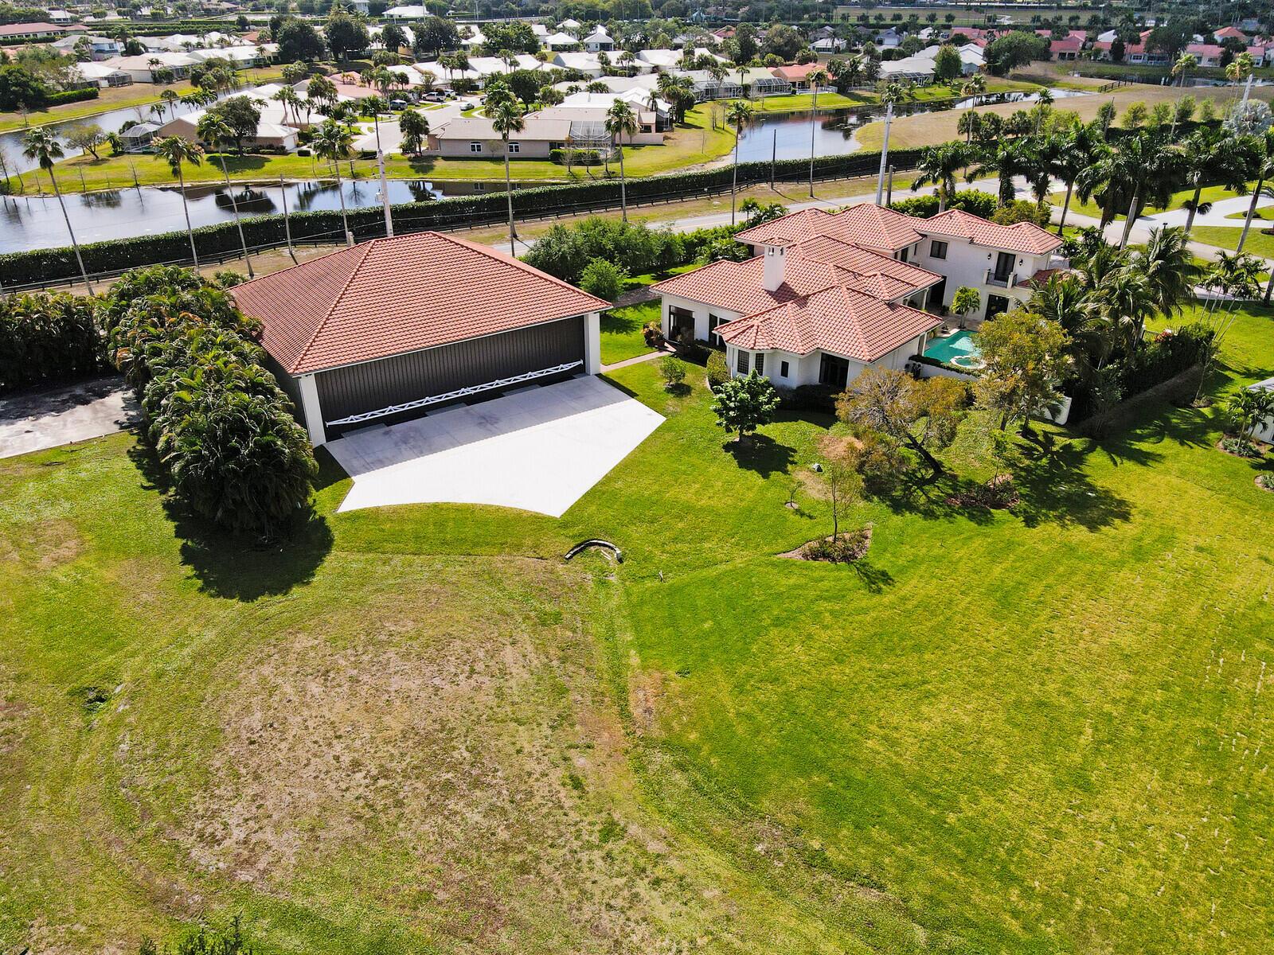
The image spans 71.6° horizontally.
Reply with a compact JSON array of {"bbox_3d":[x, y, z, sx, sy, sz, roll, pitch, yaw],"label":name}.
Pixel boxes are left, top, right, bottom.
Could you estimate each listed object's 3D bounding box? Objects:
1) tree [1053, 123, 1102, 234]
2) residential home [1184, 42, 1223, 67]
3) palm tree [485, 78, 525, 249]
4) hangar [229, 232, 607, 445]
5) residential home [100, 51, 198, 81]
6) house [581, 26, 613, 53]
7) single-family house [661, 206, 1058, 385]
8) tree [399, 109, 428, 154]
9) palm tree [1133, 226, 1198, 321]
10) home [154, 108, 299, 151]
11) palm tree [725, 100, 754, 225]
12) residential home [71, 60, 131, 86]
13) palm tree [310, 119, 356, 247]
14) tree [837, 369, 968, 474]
[{"bbox_3d":[49.281,-33.337,99.799,6.200,12.000,6.200,0,30,0],"label":"tree"},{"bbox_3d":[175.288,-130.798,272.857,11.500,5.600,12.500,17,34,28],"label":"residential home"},{"bbox_3d":[-14.161,-34.194,98.177,4.200,15.400,4.200,0,30,0],"label":"palm tree"},{"bbox_3d":[-17.160,-13.437,68.050,23.210,10.350,20.610,-18,34,-27],"label":"hangar"},{"bbox_3d":[-136.303,-115.620,248.372,22.000,5.600,26.000,6,31,10],"label":"residential home"},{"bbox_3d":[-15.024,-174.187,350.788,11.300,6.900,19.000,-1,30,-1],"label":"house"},{"bbox_3d":[18.565,-17.091,75.006,25.500,9.000,32.500,25,38,36],"label":"single-family house"},{"bbox_3d":[-36.723,-56.817,145.299,5.200,7.200,5.000,0,30,0],"label":"tree"},{"bbox_3d":[38.131,-13.177,66.435,5.400,10.400,5.400,-1,30,0],"label":"palm tree"},{"bbox_3d":[-69.620,-59.205,150.429,24.000,5.000,15.500,2,31,4],"label":"home"},{"bbox_3d":[12.530,-40.380,110.872,3.700,13.200,3.700,0,30,0],"label":"palm tree"},{"bbox_3d":[-154.859,-116.133,254.038,16.000,5.600,15.500,-5,30,-7],"label":"residential home"},{"bbox_3d":[-30.524,-29.725,92.249,4.600,13.800,4.600,0,31,0],"label":"palm tree"},{"bbox_3d":[15.790,-3.773,55.217,8.600,5.900,7.800,0,30,0],"label":"tree"}]

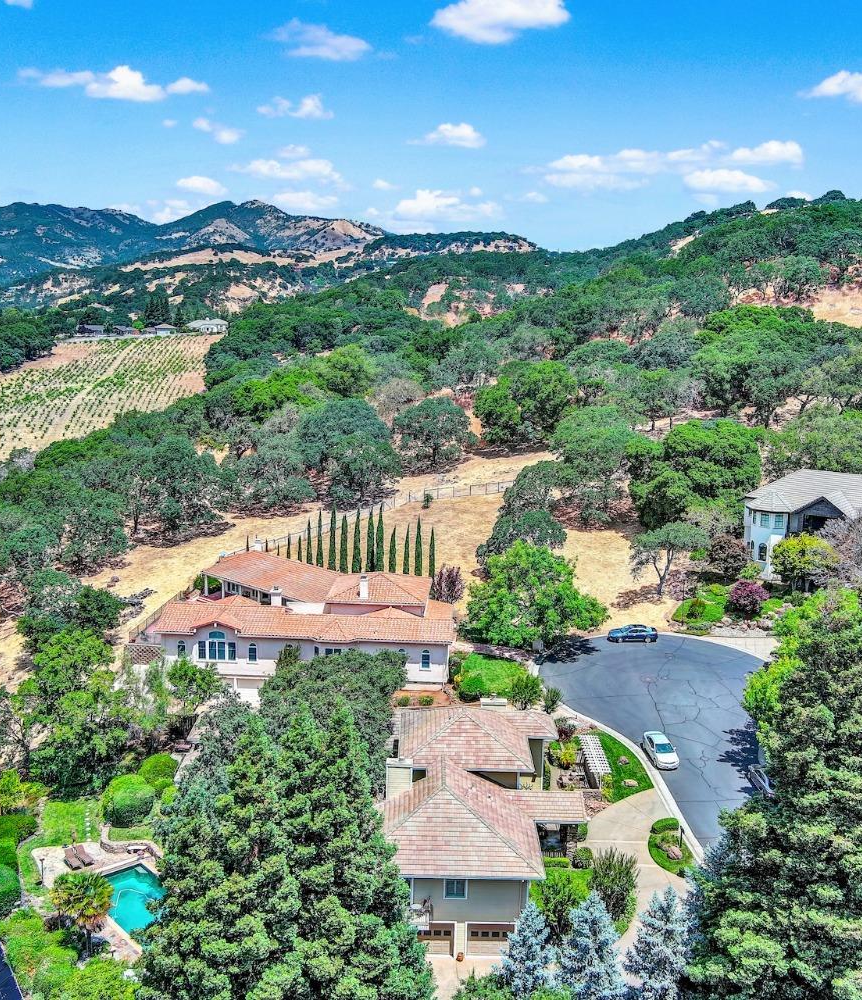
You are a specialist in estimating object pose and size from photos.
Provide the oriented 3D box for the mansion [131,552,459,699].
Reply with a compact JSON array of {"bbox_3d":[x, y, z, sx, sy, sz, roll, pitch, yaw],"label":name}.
[{"bbox_3d":[-11.828,11.338,117.874,27.500,7.700,28.500,2,11,3],"label":"mansion"}]

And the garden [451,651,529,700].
[{"bbox_3d":[5.303,14.992,106.598,6.600,1.500,12.000,1,11,0],"label":"garden"}]

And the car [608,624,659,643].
[{"bbox_3d":[19.593,13.089,117.481,4.750,1.440,1.830,1,11,-3],"label":"car"}]

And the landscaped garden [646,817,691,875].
[{"bbox_3d":[14.824,21.548,75.950,2.500,0.700,7.500,1,11,0],"label":"landscaped garden"}]

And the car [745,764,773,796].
[{"bbox_3d":[23.816,19.514,84.790,1.820,1.470,4.650,1,11,-2],"label":"car"}]

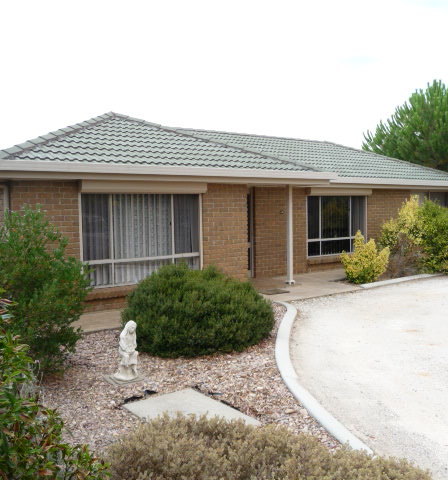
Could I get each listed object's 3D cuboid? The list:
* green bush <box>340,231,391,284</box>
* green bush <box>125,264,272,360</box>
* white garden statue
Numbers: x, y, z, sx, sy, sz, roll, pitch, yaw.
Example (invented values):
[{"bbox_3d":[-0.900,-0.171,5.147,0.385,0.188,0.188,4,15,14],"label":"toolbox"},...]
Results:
[{"bbox_3d":[3.116,0.352,11.400,1.080,1.120,1.050,-1,4,0],"label":"green bush"},{"bbox_3d":[-0.337,0.801,6.850,2.000,1.000,1.900,-1,4,0],"label":"green bush"},{"bbox_3d":[-0.979,1.092,5.170,0.250,0.580,0.260,-3,5,-33],"label":"white garden statue"}]

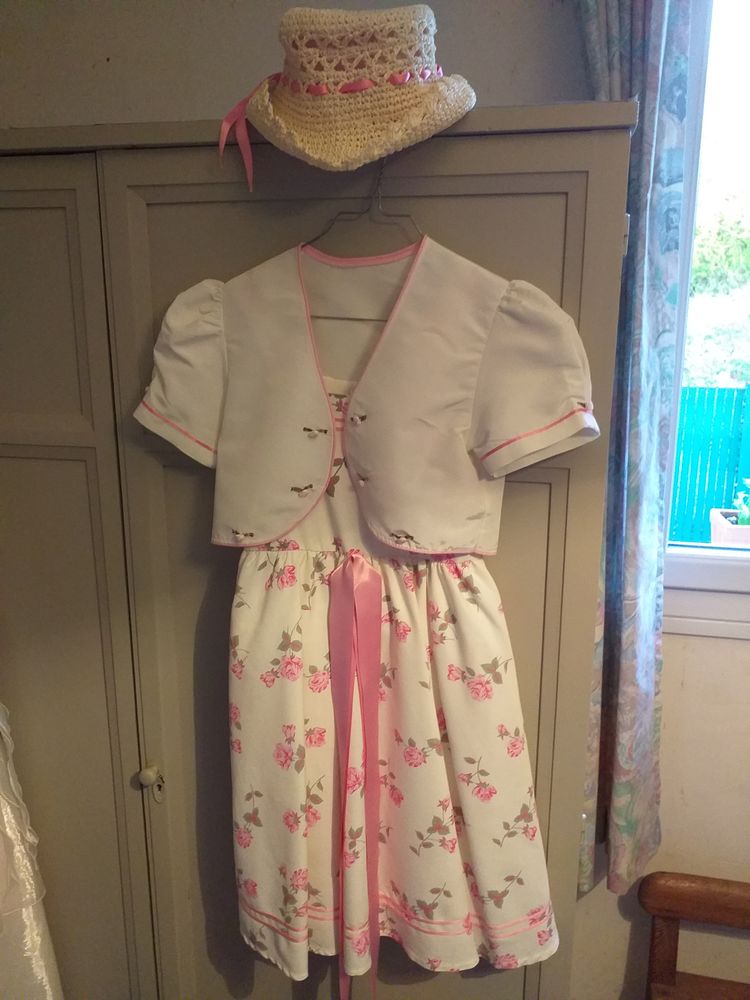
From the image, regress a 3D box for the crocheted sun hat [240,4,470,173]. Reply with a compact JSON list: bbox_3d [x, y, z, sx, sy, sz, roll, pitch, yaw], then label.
[{"bbox_3d":[-0.014,-0.493,0.930,0.260,0.170,0.255,1,28,6],"label":"crocheted sun hat"}]

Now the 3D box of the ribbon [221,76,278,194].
[{"bbox_3d":[-0.149,-0.441,0.940,0.070,0.130,0.045,2,13,10],"label":"ribbon"}]

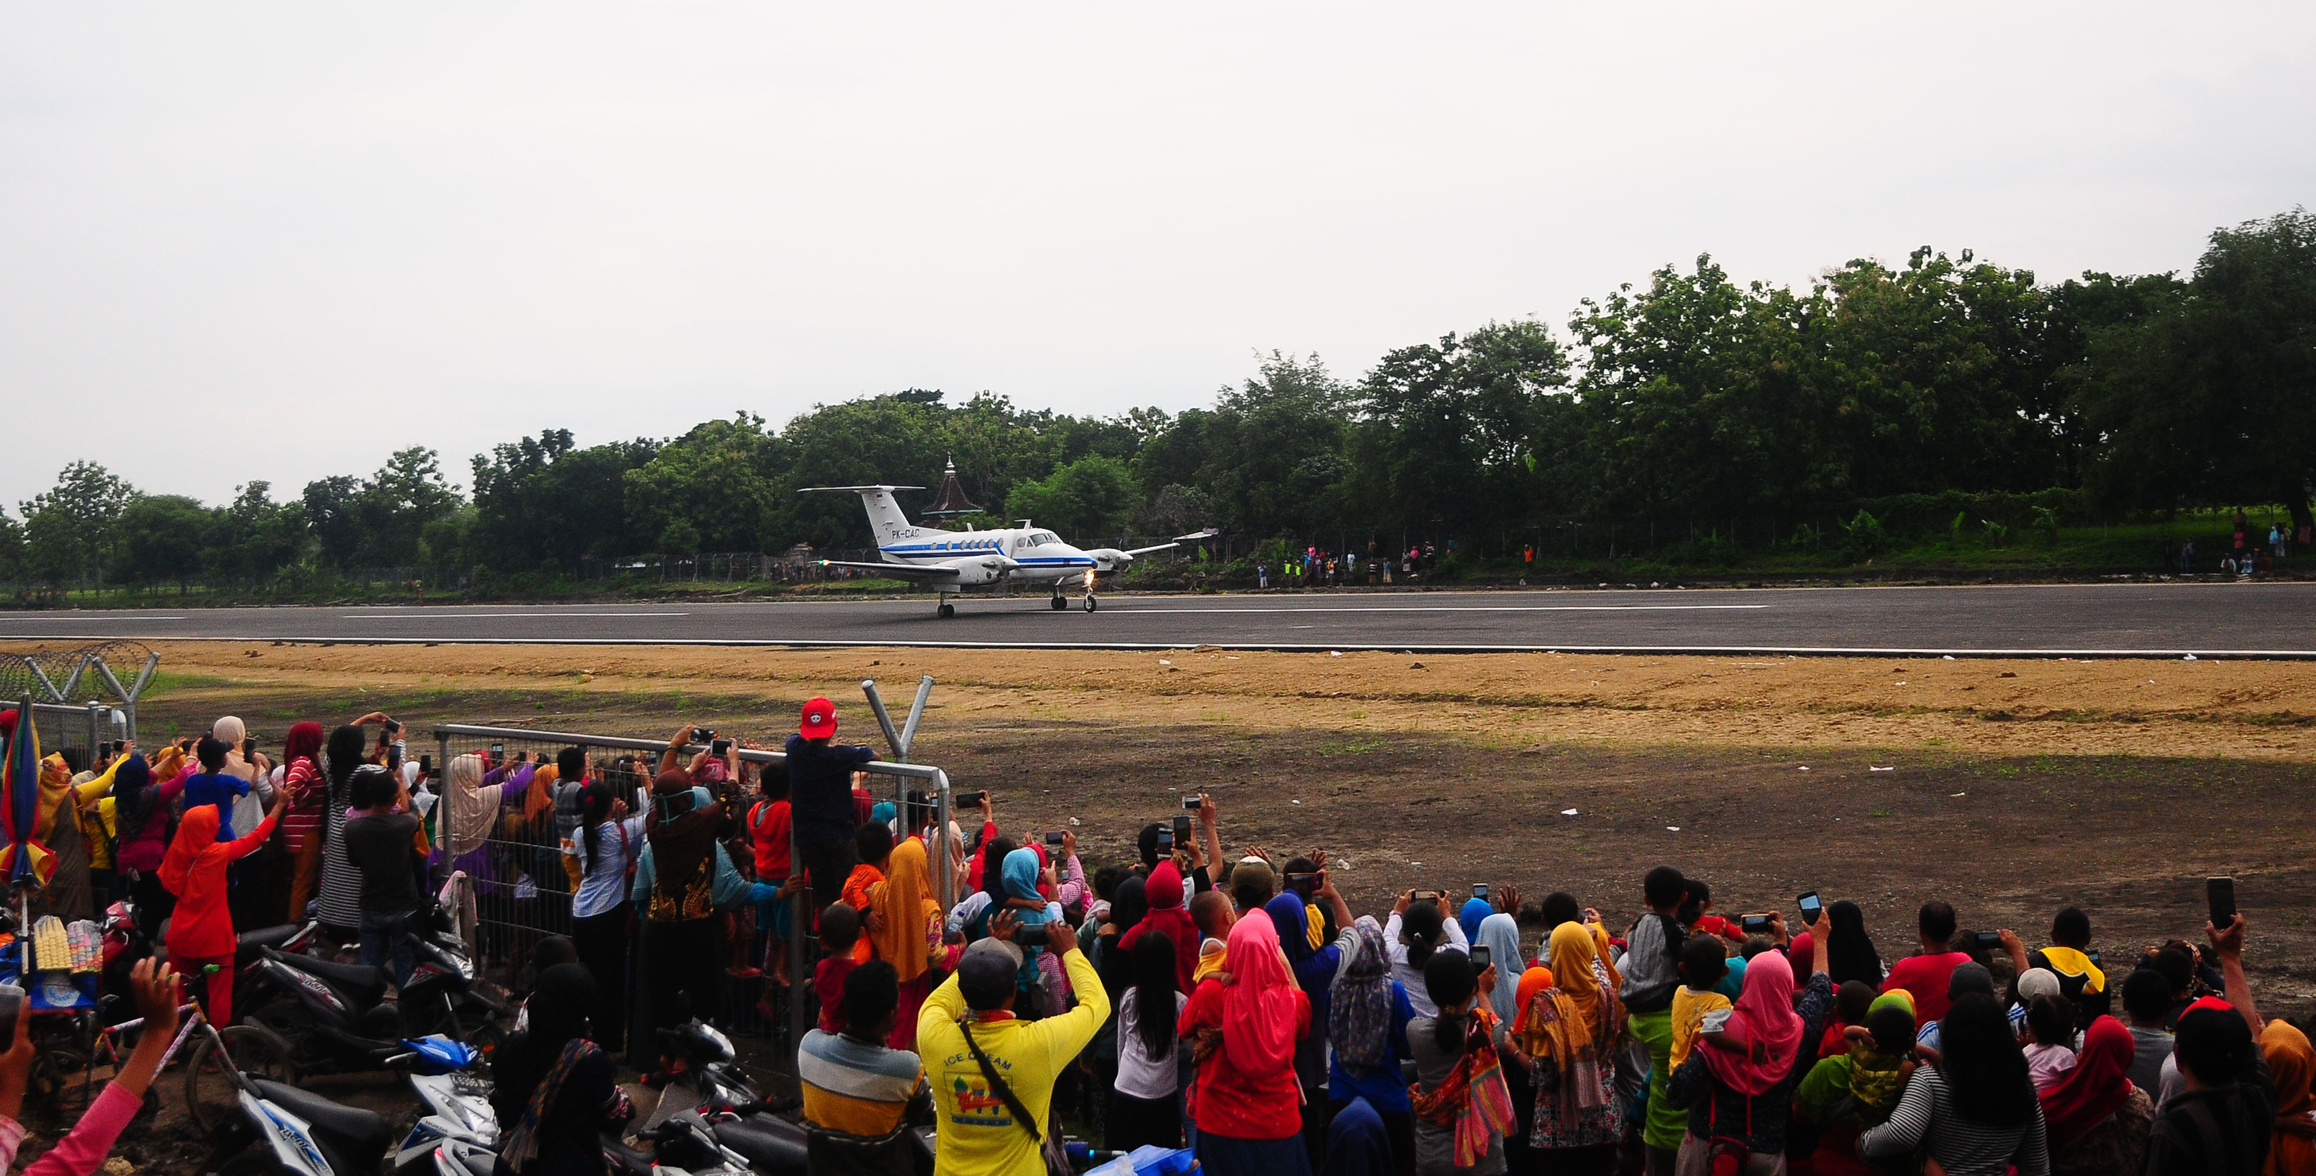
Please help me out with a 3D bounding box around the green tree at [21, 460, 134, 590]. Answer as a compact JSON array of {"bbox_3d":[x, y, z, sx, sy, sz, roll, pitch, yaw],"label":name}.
[{"bbox_3d":[-124.821,-6.900,245.000,13.000,15.600,12.500,-2,2,0],"label":"green tree"}]

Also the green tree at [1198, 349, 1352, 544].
[{"bbox_3d":[8.384,-9.217,150.000,11.200,15.200,10.800,-2,2,0],"label":"green tree"}]

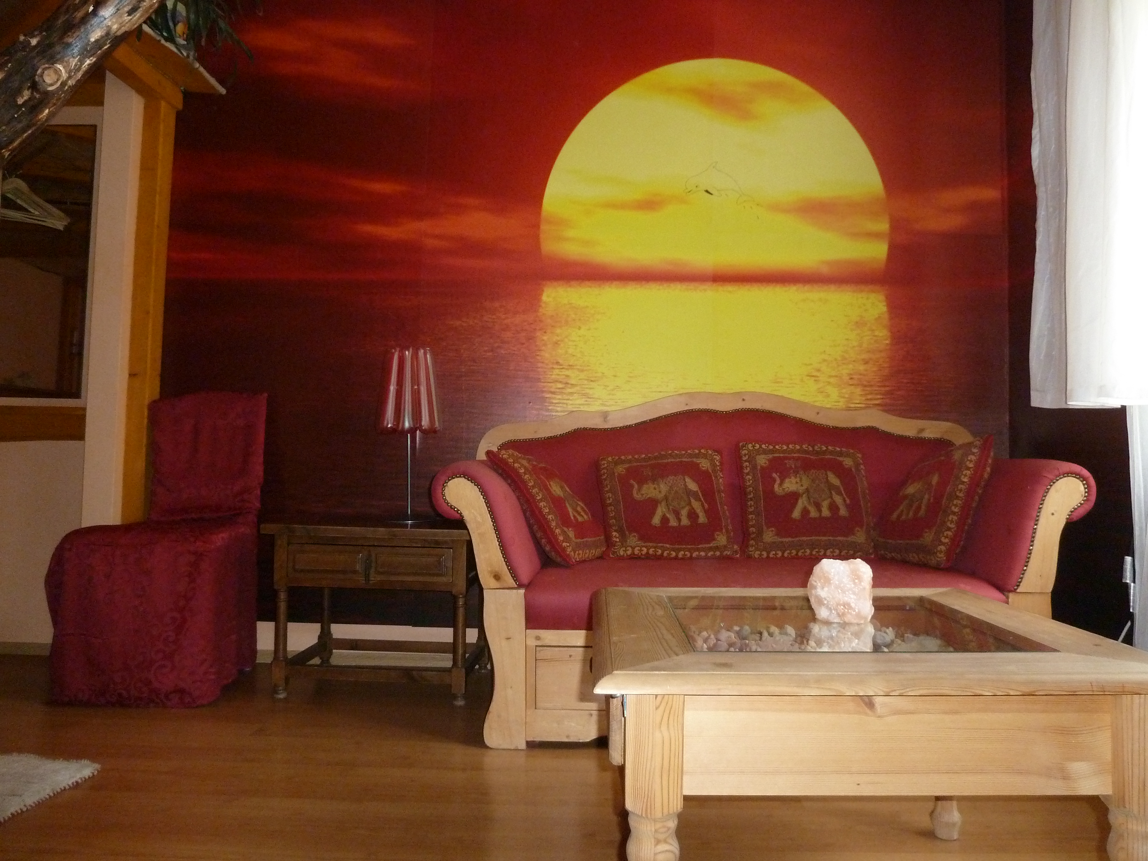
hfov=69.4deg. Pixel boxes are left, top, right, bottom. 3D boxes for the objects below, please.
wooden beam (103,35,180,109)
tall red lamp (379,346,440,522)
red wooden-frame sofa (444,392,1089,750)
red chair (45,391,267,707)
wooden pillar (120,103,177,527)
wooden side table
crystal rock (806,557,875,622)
[{"bbox_3d":[-1.535,-1.274,2.889,0.110,0.085,0.550,1,-2,1],"label":"wooden beam"},{"bbox_3d":[-0.561,0.012,2.833,0.194,0.600,0.194,1,-2,1],"label":"tall red lamp"},{"bbox_3d":[0.521,0.364,2.614,1.733,1.026,0.790,1,-2,1],"label":"red wooden-frame sofa"},{"bbox_3d":[-1.339,0.348,2.766,0.486,0.996,0.547,1,-2,1],"label":"red chair"},{"bbox_3d":[-1.588,-0.184,3.061,0.105,2.067,0.115,1,-2,1],"label":"wooden pillar"},{"bbox_3d":[-0.646,0.592,2.825,0.684,0.547,0.464,1,-3,4],"label":"wooden side table"},{"bbox_3d":[0.452,0.270,1.409,0.102,0.106,0.085,1,-2,1],"label":"crystal rock"}]

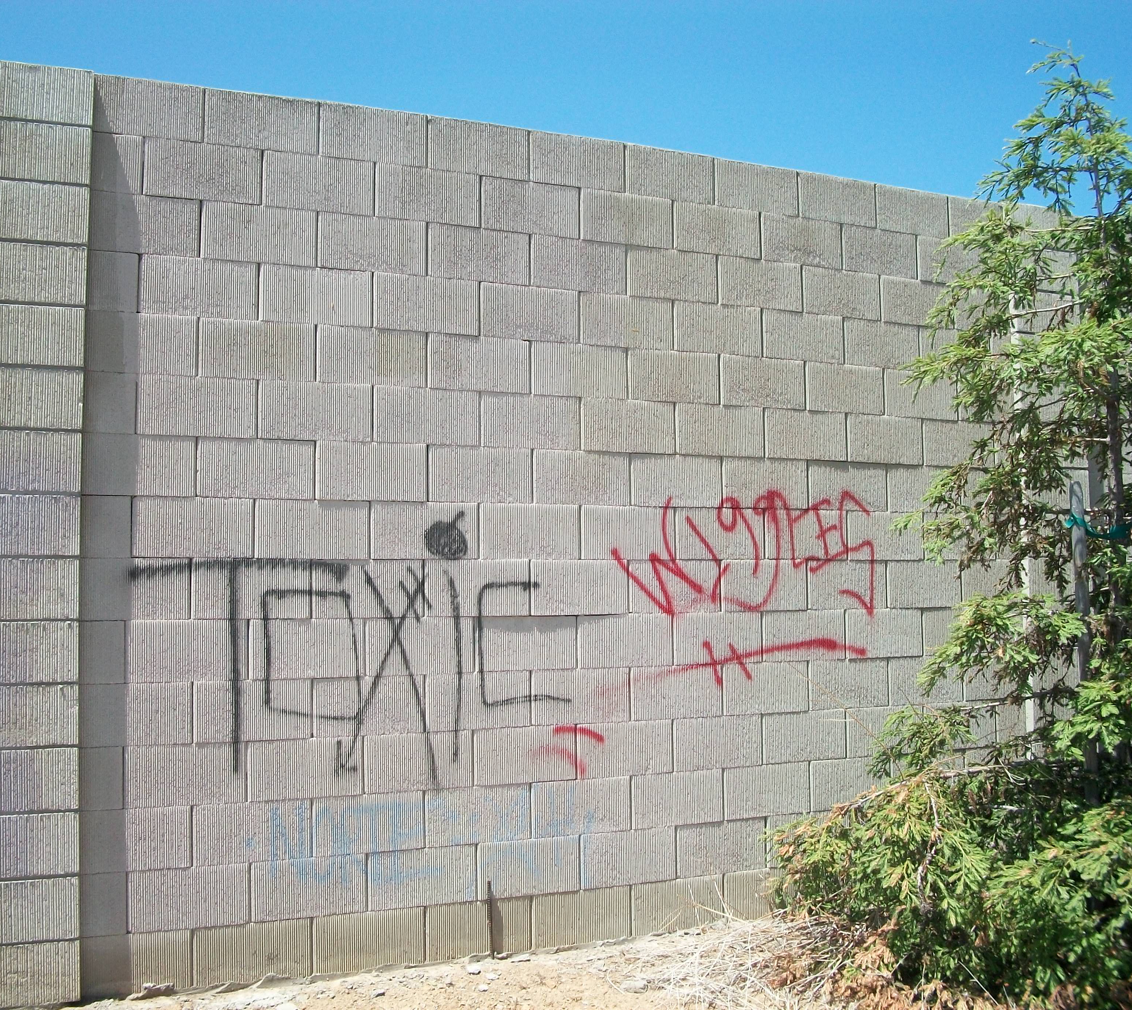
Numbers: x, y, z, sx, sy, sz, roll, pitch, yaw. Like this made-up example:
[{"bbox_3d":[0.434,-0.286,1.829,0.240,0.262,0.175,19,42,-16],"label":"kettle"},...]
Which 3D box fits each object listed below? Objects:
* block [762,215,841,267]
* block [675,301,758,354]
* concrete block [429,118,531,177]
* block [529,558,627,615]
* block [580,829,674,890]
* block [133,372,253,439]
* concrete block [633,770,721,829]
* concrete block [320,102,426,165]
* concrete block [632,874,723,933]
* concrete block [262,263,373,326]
[{"bbox_3d":[0.939,-1.091,5.241,0.395,0.195,0.175,1,-3,-24],"label":"block"},{"bbox_3d":[0.574,-0.695,5.037,0.398,0.198,0.170,1,-4,-24],"label":"block"},{"bbox_3d":[-0.352,-1.308,4.673,0.398,0.198,0.170,1,-4,-24],"label":"concrete block"},{"bbox_3d":[0.023,0.320,4.786,0.397,0.196,0.180,1,-4,-23],"label":"block"},{"bbox_3d":[0.199,1.344,4.783,0.398,0.200,0.175,1,-4,-22],"label":"block"},{"bbox_3d":[-1.274,-0.325,4.288,0.397,0.196,0.180,1,-4,-23],"label":"block"},{"bbox_3d":[0.390,1.126,4.827,0.395,0.197,0.180,1,-4,-22],"label":"concrete block"},{"bbox_3d":[-0.719,-1.312,4.513,0.398,0.198,0.170,1,-4,-24],"label":"concrete block"},{"bbox_3d":[0.399,1.525,4.824,0.398,0.198,0.170,1,-4,-24],"label":"concrete block"},{"bbox_3d":[-0.900,-0.729,4.426,0.395,0.197,0.180,1,-4,-22],"label":"concrete block"}]

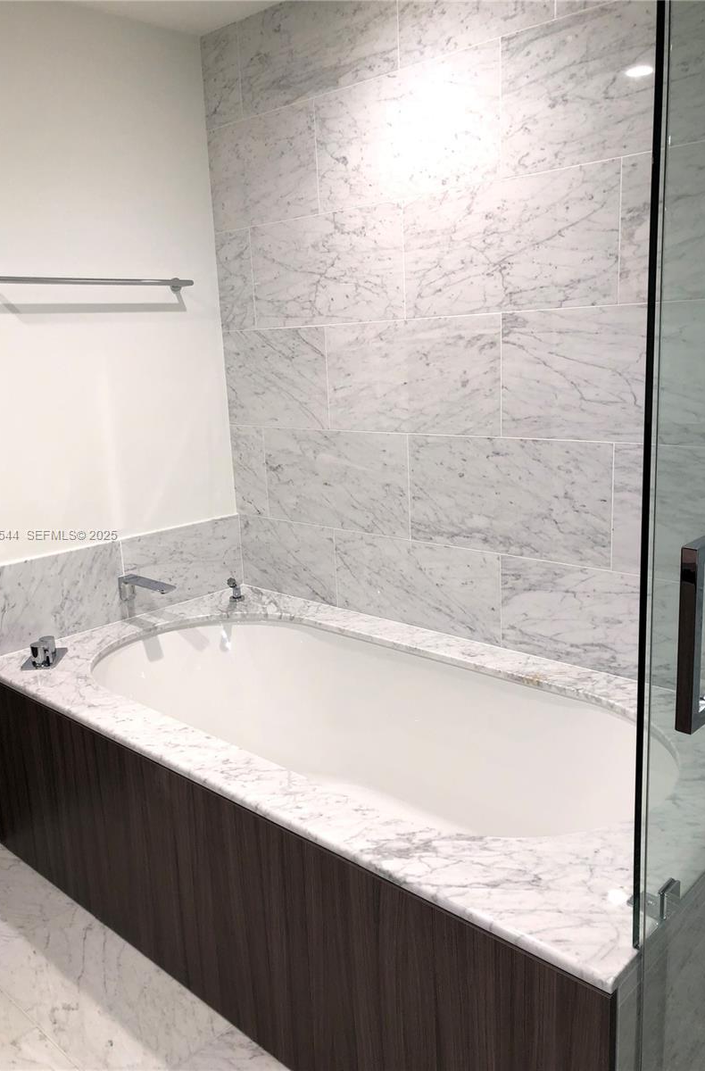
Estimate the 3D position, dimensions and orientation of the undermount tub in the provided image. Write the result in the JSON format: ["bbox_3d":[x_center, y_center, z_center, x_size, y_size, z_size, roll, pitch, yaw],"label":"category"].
[{"bbox_3d":[-0.004,0.591,2.139,1.680,0.455,0.780,9,17,42],"label":"undermount tub"}]

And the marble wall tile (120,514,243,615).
[{"bbox_3d":[-0.551,0.092,2.844,0.012,0.254,0.459,9,17,42],"label":"marble wall tile"}]

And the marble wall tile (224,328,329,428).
[{"bbox_3d":[-0.241,-0.493,2.723,0.470,0.305,0.012,9,17,42],"label":"marble wall tile"}]

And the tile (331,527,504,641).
[{"bbox_3d":[0.176,0.137,2.490,0.604,0.254,0.012,9,17,42],"label":"tile"}]

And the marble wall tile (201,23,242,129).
[{"bbox_3d":[-0.391,-1.388,2.630,0.170,0.266,0.012,9,17,42],"label":"marble wall tile"}]

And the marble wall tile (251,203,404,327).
[{"bbox_3d":[-0.083,-0.763,2.499,0.611,0.305,0.012,9,17,42],"label":"marble wall tile"}]

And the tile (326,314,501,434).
[{"bbox_3d":[0.152,-0.432,2.356,0.603,0.303,0.010,9,17,42],"label":"tile"}]

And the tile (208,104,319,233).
[{"bbox_3d":[-0.266,-1.090,2.583,0.464,0.303,0.010,9,17,42],"label":"tile"}]

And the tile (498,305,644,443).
[{"bbox_3d":[0.595,-0.361,1.950,0.603,0.303,0.010,9,17,42],"label":"tile"}]

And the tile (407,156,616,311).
[{"bbox_3d":[0.363,-0.693,2.089,0.609,0.305,0.012,9,17,42],"label":"tile"}]

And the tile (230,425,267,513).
[{"bbox_3d":[-0.339,-0.214,2.881,0.162,0.303,0.010,9,17,42],"label":"tile"}]

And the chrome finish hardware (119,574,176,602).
[{"bbox_3d":[-0.610,0.176,2.599,0.236,0.072,0.052,9,17,42],"label":"chrome finish hardware"}]

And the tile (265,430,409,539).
[{"bbox_3d":[-0.058,-0.169,2.633,0.605,0.303,0.012,9,17,42],"label":"tile"}]

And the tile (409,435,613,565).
[{"bbox_3d":[0.387,-0.099,2.218,0.603,0.303,0.010,9,17,42],"label":"tile"}]

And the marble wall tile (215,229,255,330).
[{"bbox_3d":[-0.366,-0.808,2.760,0.164,0.305,0.012,9,17,42],"label":"marble wall tile"}]

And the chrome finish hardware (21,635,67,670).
[{"bbox_3d":[-0.830,0.310,2.336,0.087,0.062,0.148,-3,12,-1],"label":"chrome finish hardware"}]

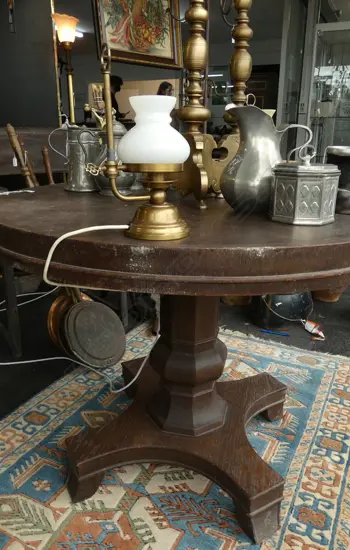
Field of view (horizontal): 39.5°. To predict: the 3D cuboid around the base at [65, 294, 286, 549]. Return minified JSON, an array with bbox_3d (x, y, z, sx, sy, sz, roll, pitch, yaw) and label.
[{"bbox_3d":[0.038,0.208,1.377,0.596,0.692,0.596,5,18,13],"label":"base"}]

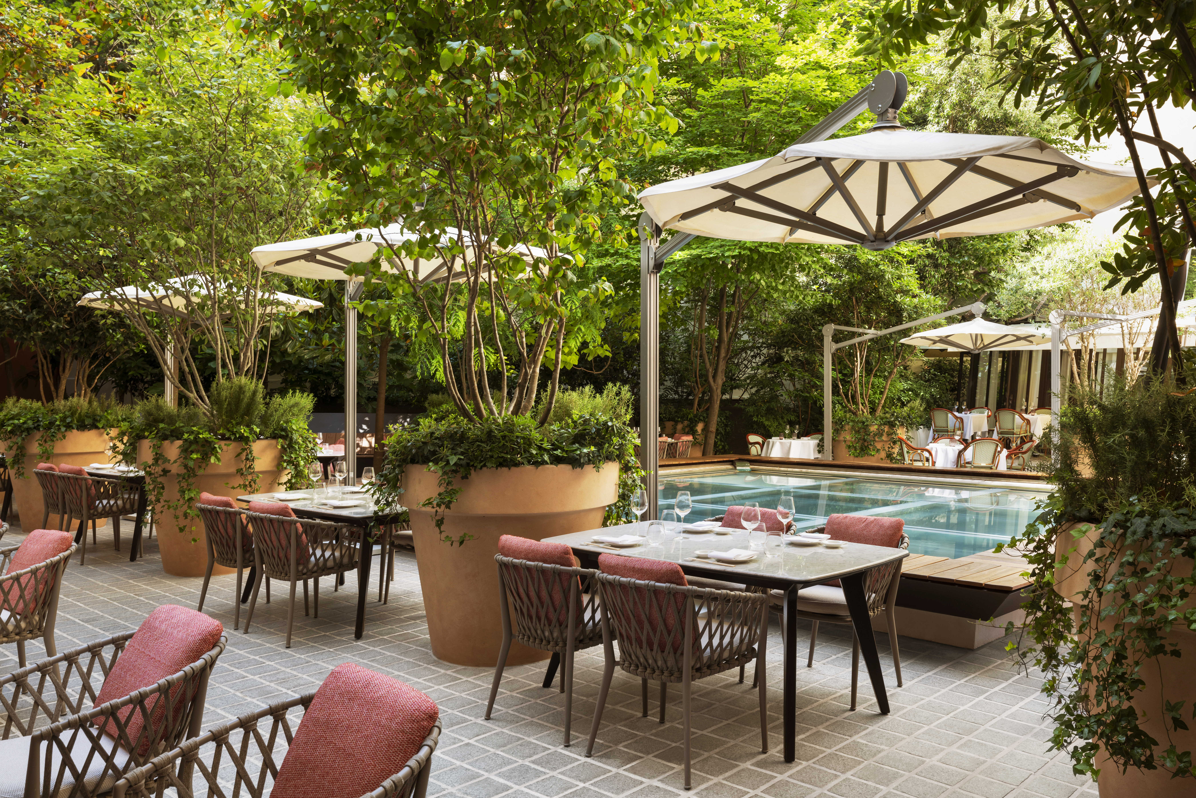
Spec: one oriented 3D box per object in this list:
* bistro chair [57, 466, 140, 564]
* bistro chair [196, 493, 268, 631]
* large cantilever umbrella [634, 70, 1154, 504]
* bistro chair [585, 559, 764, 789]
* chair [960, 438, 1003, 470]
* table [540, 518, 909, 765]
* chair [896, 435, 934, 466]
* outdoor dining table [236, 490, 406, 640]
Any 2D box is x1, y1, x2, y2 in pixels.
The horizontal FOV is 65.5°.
[{"bbox_3d":[-4.530,1.045,8.484,0.570,0.800,0.570,0,0,42],"label":"bistro chair"},{"bbox_3d":[-2.306,1.042,6.228,0.560,0.820,0.570,0,0,41],"label":"bistro chair"},{"bbox_3d":[1.186,-0.124,5.225,2.400,3.160,3.330,0,0,-32],"label":"large cantilever umbrella"},{"bbox_3d":[0.323,1.053,3.850,0.560,0.820,0.570,0,0,41],"label":"bistro chair"},{"bbox_3d":[5.430,0.994,13.254,0.590,0.870,0.590,0,0,7],"label":"chair"},{"bbox_3d":[0.580,1.087,4.529,1.570,0.745,1.010,0,0,42],"label":"table"},{"bbox_3d":[4.985,1.004,14.600,0.580,0.850,0.580,0,0,13],"label":"chair"},{"bbox_3d":[-1.735,1.080,6.509,1.580,0.745,1.010,0,0,41],"label":"outdoor dining table"}]

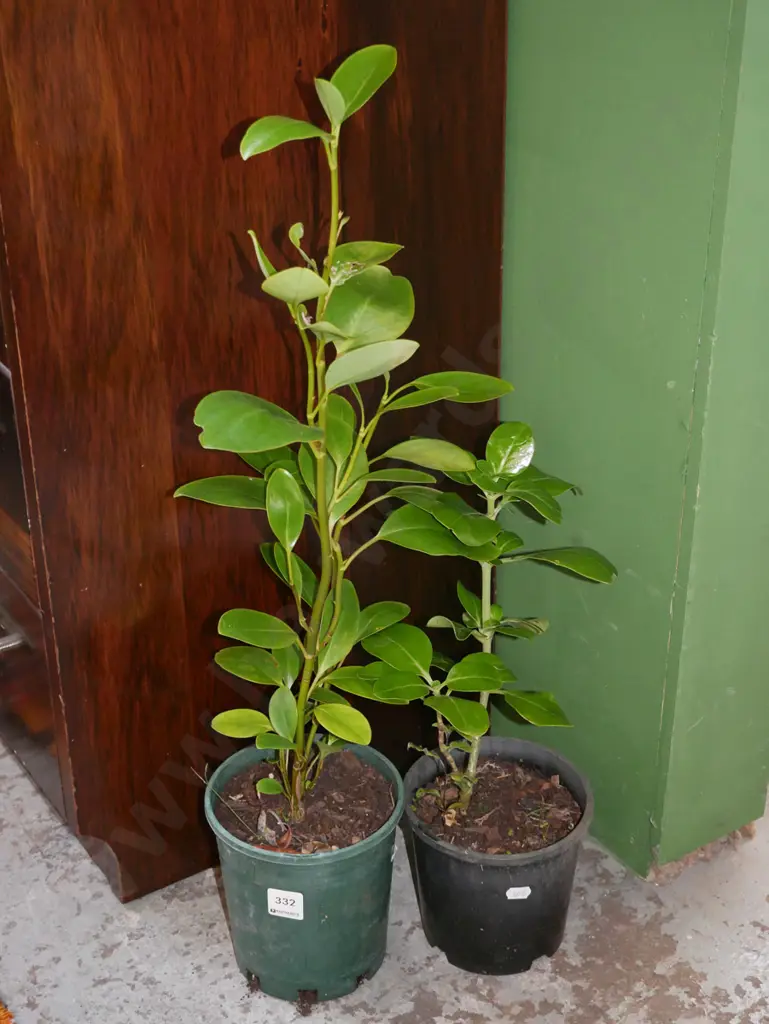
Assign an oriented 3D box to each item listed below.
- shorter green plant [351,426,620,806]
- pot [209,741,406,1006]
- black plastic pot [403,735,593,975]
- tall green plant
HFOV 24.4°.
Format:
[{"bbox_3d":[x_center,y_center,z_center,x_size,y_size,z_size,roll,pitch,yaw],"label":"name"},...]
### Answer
[{"bbox_3d":[0.094,0.115,1.736,0.265,0.455,0.240,0,30,0],"label":"shorter green plant"},{"bbox_3d":[-0.080,0.373,1.846,0.200,0.207,0.200,0,30,0],"label":"pot"},{"bbox_3d":[0.120,0.385,1.950,0.204,0.184,0.204,0,32,0],"label":"black plastic pot"},{"bbox_3d":[-0.039,-0.026,1.606,0.310,0.785,0.260,0,30,0],"label":"tall green plant"}]

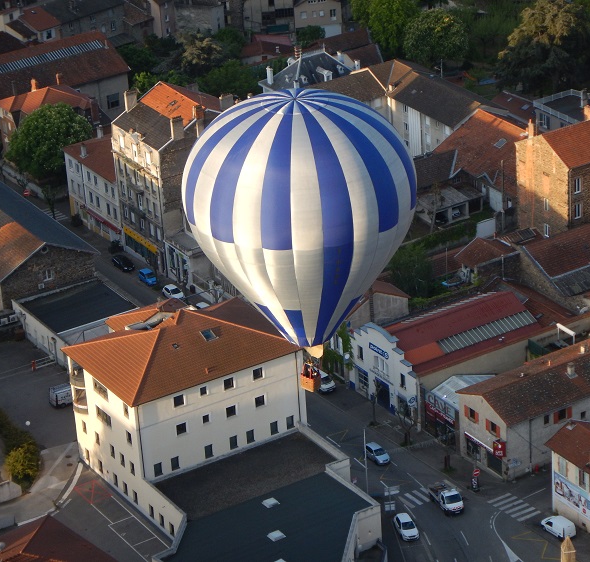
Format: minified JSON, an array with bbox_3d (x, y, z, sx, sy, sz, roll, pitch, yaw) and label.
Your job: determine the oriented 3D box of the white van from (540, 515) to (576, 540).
[{"bbox_3d":[29.371,27.352,243.612,1.700,1.800,4.100,-23,32,-35],"label":"white van"}]

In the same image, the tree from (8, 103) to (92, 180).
[{"bbox_3d":[-37.383,-20.870,334.474,13.000,12.600,13.000,-4,26,0],"label":"tree"}]

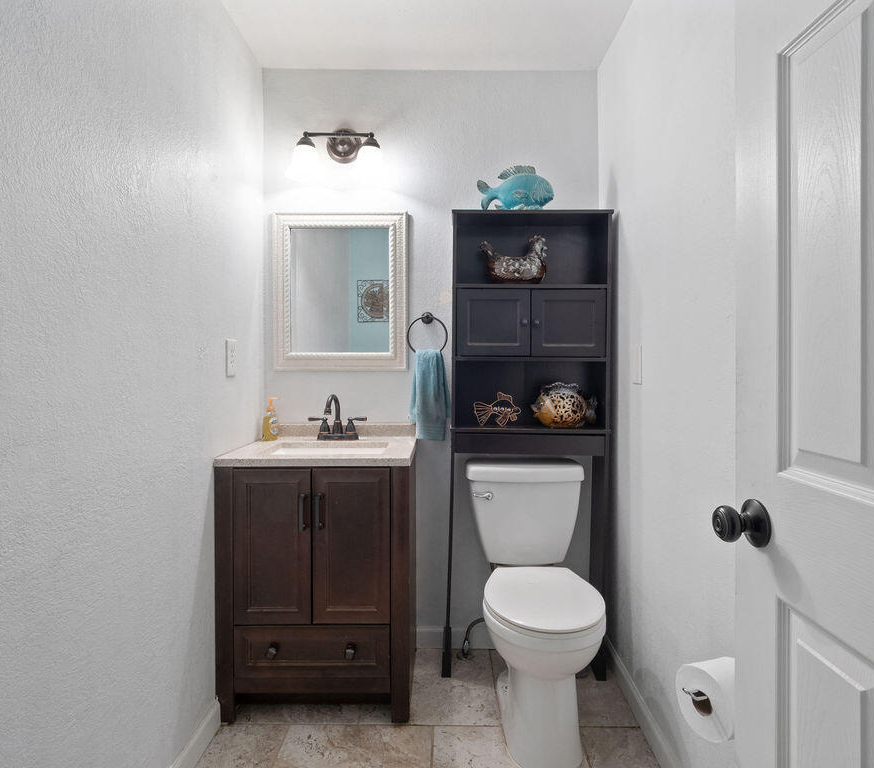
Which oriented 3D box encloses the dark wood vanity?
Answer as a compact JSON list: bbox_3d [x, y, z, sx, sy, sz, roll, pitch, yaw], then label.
[{"bbox_3d":[-0.401,0.661,1.947,0.638,0.855,0.452,0,1,1],"label":"dark wood vanity"}]

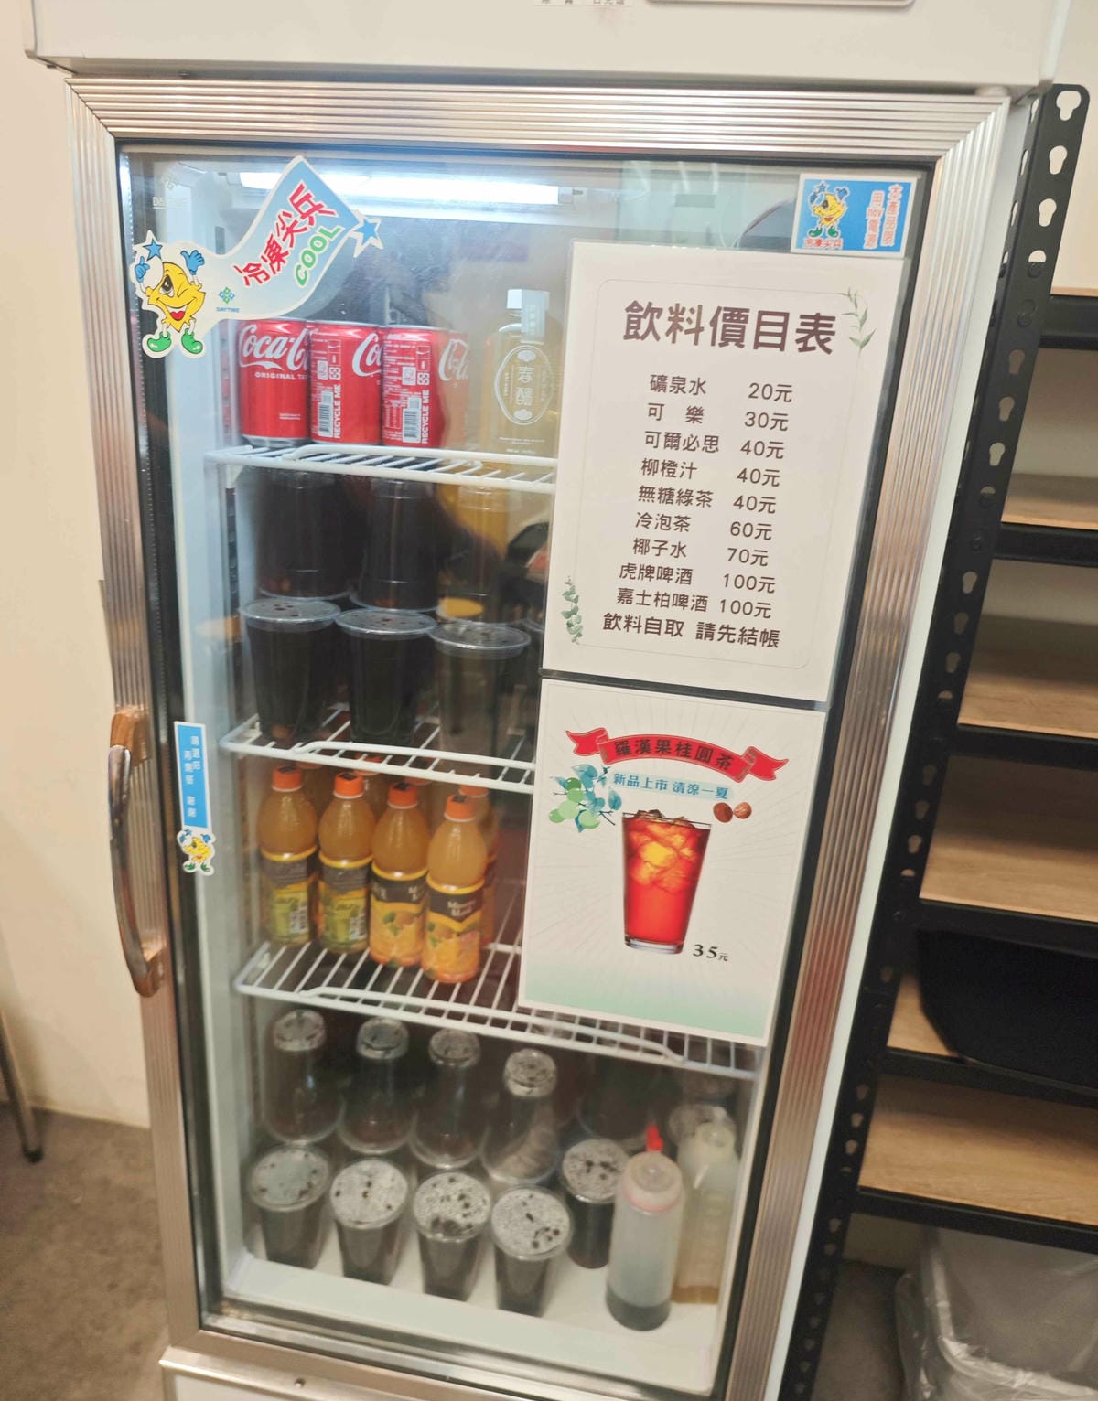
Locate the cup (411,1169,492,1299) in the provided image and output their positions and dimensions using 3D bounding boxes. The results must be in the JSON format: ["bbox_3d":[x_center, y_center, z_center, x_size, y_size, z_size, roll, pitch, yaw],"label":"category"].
[{"bbox_3d":[-0.115,0.638,1.135,0.097,0.124,0.097,3,19,-1],"label":"cup"}]

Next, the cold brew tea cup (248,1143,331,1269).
[{"bbox_3d":[-0.311,0.625,1.173,0.093,0.127,0.093,3,18,-1],"label":"cold brew tea cup"}]

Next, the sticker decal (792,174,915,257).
[{"bbox_3d":[0.192,-0.306,0.615,0.070,0.046,0.002,6,19,8],"label":"sticker decal"}]

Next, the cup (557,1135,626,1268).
[{"bbox_3d":[0.059,0.628,1.198,0.097,0.124,0.097,3,19,-1],"label":"cup"}]

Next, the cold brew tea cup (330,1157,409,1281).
[{"bbox_3d":[-0.215,0.636,1.162,0.097,0.122,0.097,4,19,-1],"label":"cold brew tea cup"}]

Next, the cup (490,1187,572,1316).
[{"bbox_3d":[-0.023,0.649,1.120,0.097,0.124,0.097,3,19,-1],"label":"cup"}]

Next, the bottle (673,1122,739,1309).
[{"bbox_3d":[0.188,0.610,1.162,0.065,0.222,0.065,8,19,13],"label":"bottle"}]

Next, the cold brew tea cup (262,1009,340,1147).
[{"bbox_3d":[-0.305,0.467,1.212,0.097,0.124,0.097,3,19,-1],"label":"cold brew tea cup"}]

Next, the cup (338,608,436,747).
[{"bbox_3d":[-0.158,-0.016,0.941,0.097,0.124,0.097,3,19,-1],"label":"cup"}]

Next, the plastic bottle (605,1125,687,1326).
[{"bbox_3d":[0.115,0.590,1.112,0.072,0.258,0.072,7,19,8],"label":"plastic bottle"}]

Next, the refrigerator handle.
[{"bbox_3d":[-0.351,0.136,0.829,0.022,0.252,0.043,7,19,8],"label":"refrigerator handle"}]

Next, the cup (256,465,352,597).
[{"bbox_3d":[-0.253,-0.177,1.007,0.097,0.124,0.097,3,19,-1],"label":"cup"}]

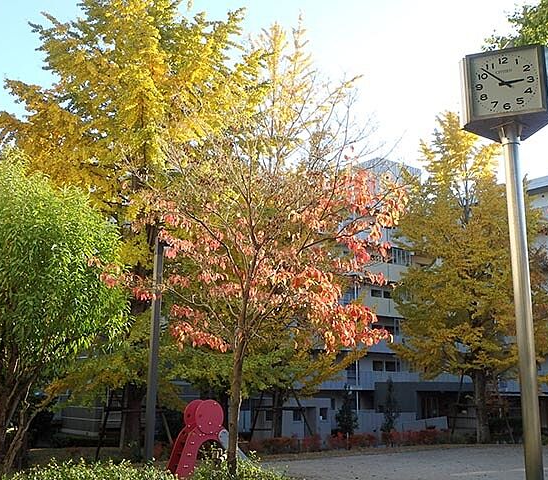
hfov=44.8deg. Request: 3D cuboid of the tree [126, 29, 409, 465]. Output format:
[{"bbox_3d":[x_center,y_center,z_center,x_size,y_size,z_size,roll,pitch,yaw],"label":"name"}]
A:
[{"bbox_3d":[-0.171,-0.080,11.058,4.730,7.680,4.020,0,-12,0],"label":"tree"}]

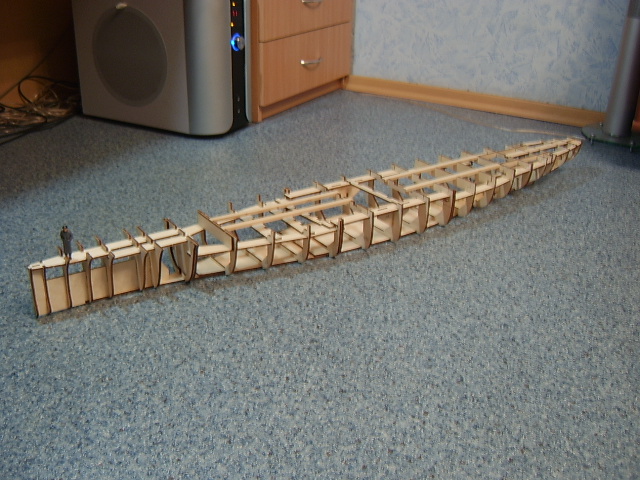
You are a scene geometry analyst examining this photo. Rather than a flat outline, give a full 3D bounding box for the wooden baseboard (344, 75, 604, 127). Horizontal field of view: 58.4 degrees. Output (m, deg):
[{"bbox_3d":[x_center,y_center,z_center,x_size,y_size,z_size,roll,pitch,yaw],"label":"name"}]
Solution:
[{"bbox_3d":[0.504,-0.489,1.995,0.927,0.057,0.022,16,30,24],"label":"wooden baseboard"}]

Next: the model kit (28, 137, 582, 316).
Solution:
[{"bbox_3d":[0.129,-0.074,1.125,1.270,0.083,0.171,-15,32,-31],"label":"model kit"}]

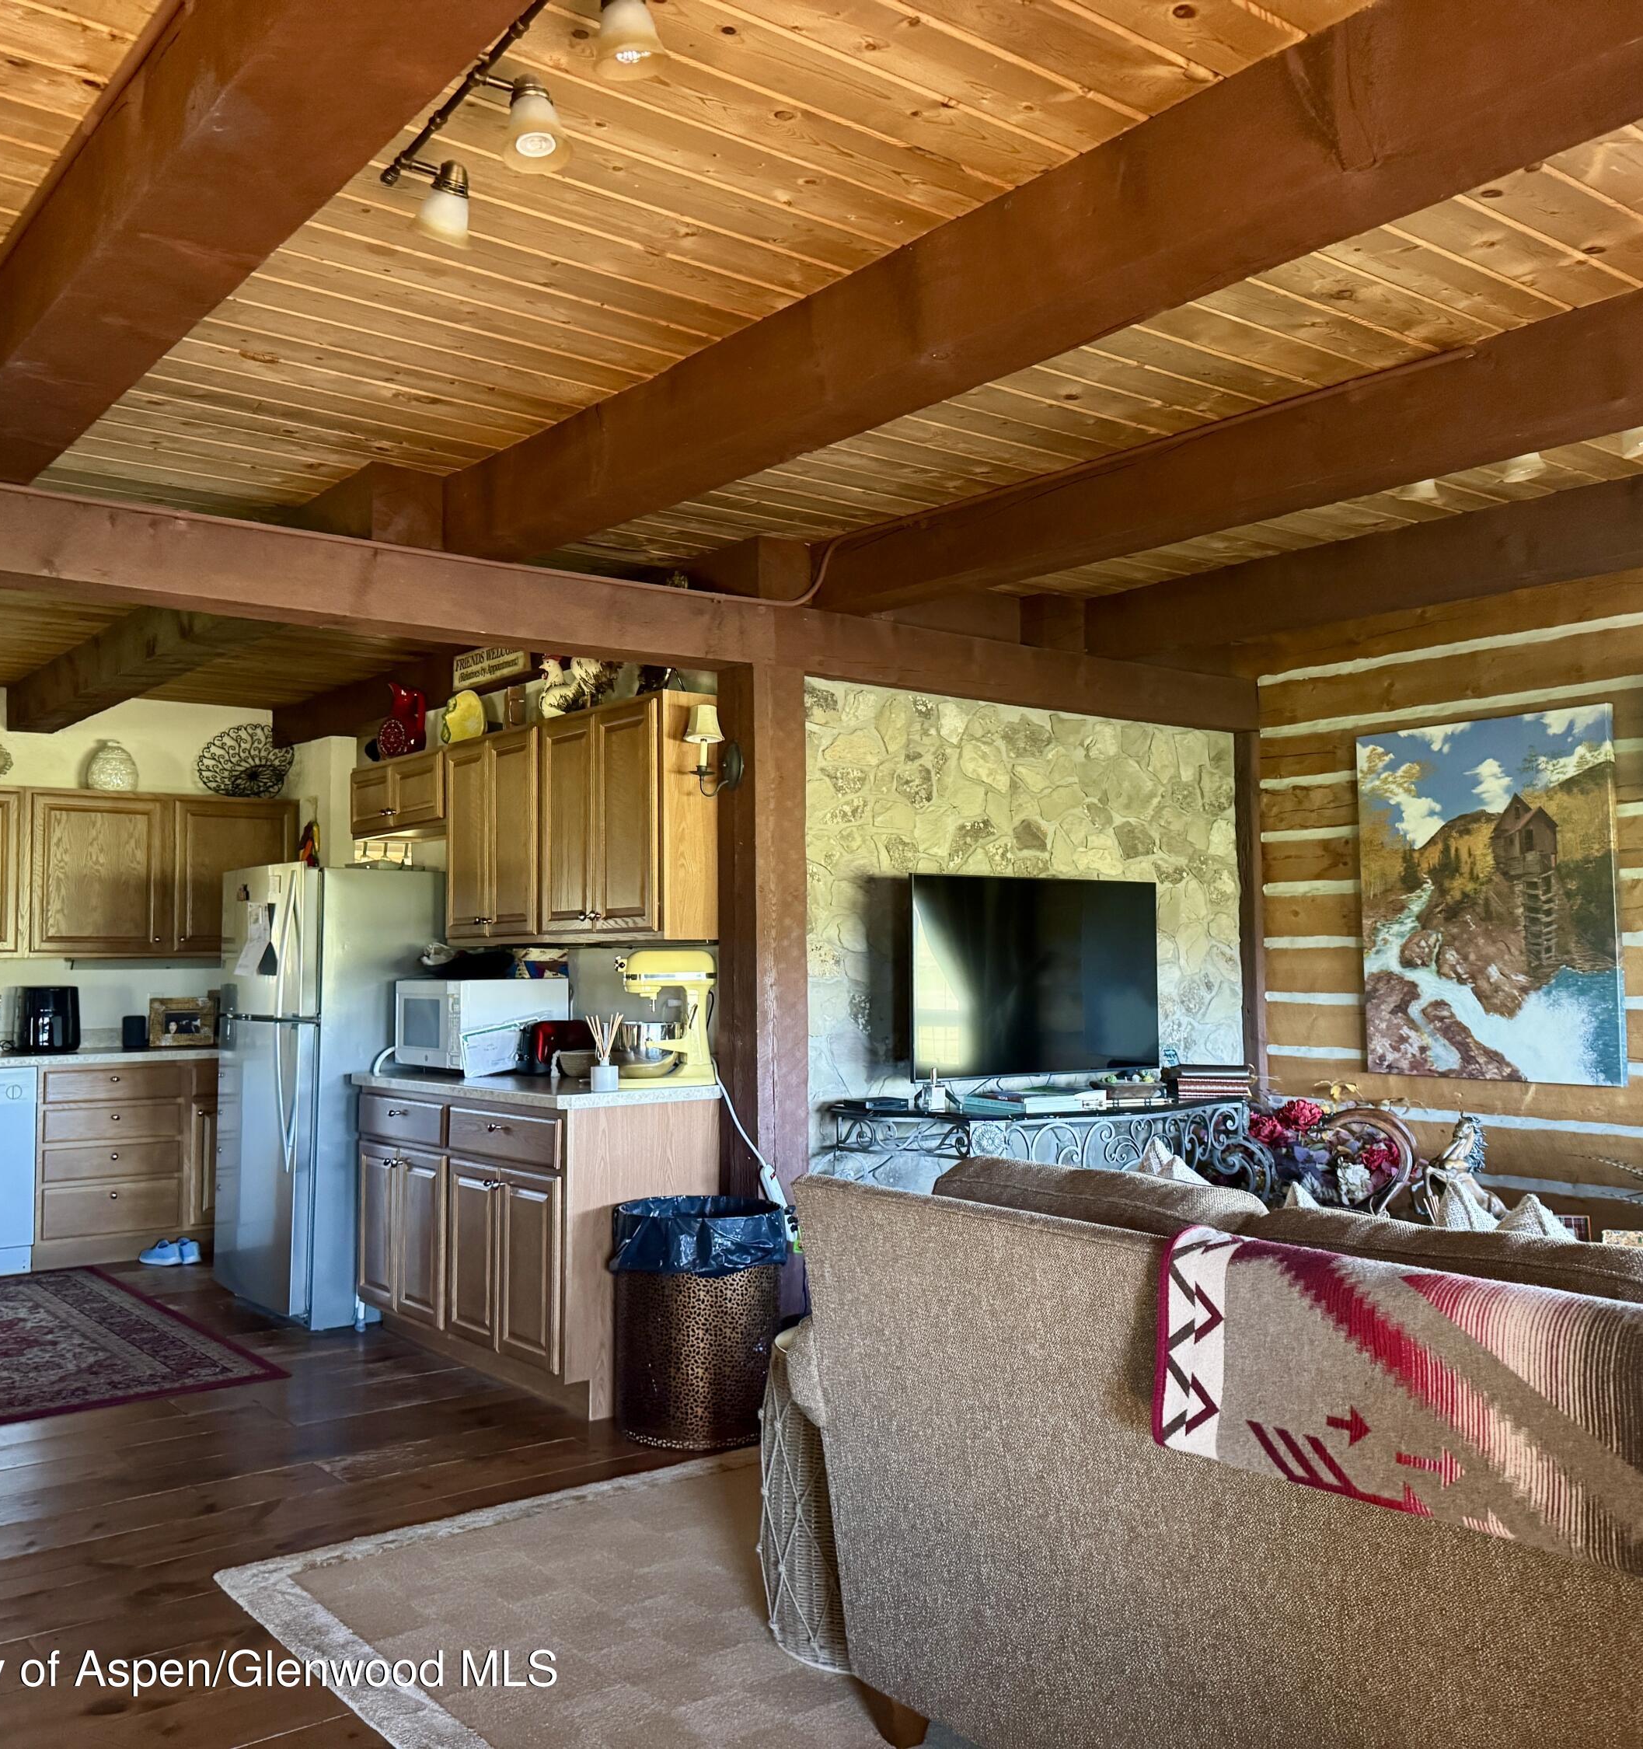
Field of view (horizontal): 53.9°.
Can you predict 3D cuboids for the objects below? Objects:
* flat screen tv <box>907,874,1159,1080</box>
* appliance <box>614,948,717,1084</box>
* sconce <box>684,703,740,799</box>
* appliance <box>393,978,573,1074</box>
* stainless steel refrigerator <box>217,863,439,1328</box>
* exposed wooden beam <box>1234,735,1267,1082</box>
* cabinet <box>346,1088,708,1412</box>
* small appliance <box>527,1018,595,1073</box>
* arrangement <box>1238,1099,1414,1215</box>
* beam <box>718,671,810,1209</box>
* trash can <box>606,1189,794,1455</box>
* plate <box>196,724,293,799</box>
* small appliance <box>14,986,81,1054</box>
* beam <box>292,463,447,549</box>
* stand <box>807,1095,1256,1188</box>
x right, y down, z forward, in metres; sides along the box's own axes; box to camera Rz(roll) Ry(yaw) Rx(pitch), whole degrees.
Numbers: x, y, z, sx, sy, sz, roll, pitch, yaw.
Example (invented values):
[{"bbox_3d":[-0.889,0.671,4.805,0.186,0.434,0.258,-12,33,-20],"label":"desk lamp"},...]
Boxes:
[{"bbox_3d":[0.727,0.336,5.309,1.130,0.650,0.070,2,-4,-37],"label":"flat screen tv"},{"bbox_3d":[-0.507,0.451,5.072,0.370,0.415,0.260,2,-4,-39],"label":"appliance"},{"bbox_3d":[-0.333,-0.373,4.871,0.170,0.280,0.125,2,-4,-39],"label":"sconce"},{"bbox_3d":[-1.222,0.534,5.841,0.410,0.300,0.520,2,-4,-39],"label":"appliance"},{"bbox_3d":[-1.830,0.826,6.285,0.760,1.655,0.800,2,-4,-39],"label":"stainless steel refrigerator"},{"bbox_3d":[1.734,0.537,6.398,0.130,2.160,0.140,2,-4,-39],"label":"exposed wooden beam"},{"bbox_3d":[-0.944,1.154,5.335,0.630,0.880,1.480,2,-4,-39],"label":"cabinet"},{"bbox_3d":[-0.931,0.602,5.668,0.270,0.190,0.180,2,-4,-39],"label":"small appliance"},{"bbox_3d":[1.780,0.992,5.618,0.420,0.480,0.500,2,-4,-39],"label":"arrangement"},{"bbox_3d":[-0.176,0.474,4.936,0.197,2.180,0.190,2,-4,-39],"label":"beam"},{"bbox_3d":[-0.339,1.226,4.510,0.455,0.630,0.455,-1,-3,0],"label":"trash can"},{"bbox_3d":[-2.843,-0.559,8.028,0.460,0.400,0.130,0,-3,-16],"label":"plate"},{"bbox_3d":[-3.490,0.659,7.300,0.250,0.305,0.280,2,-4,-39],"label":"small appliance"},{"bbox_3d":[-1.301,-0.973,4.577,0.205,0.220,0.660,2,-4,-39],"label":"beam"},{"bbox_3d":[0.747,1.146,5.085,1.330,0.830,0.550,1,-4,-33],"label":"stand"}]

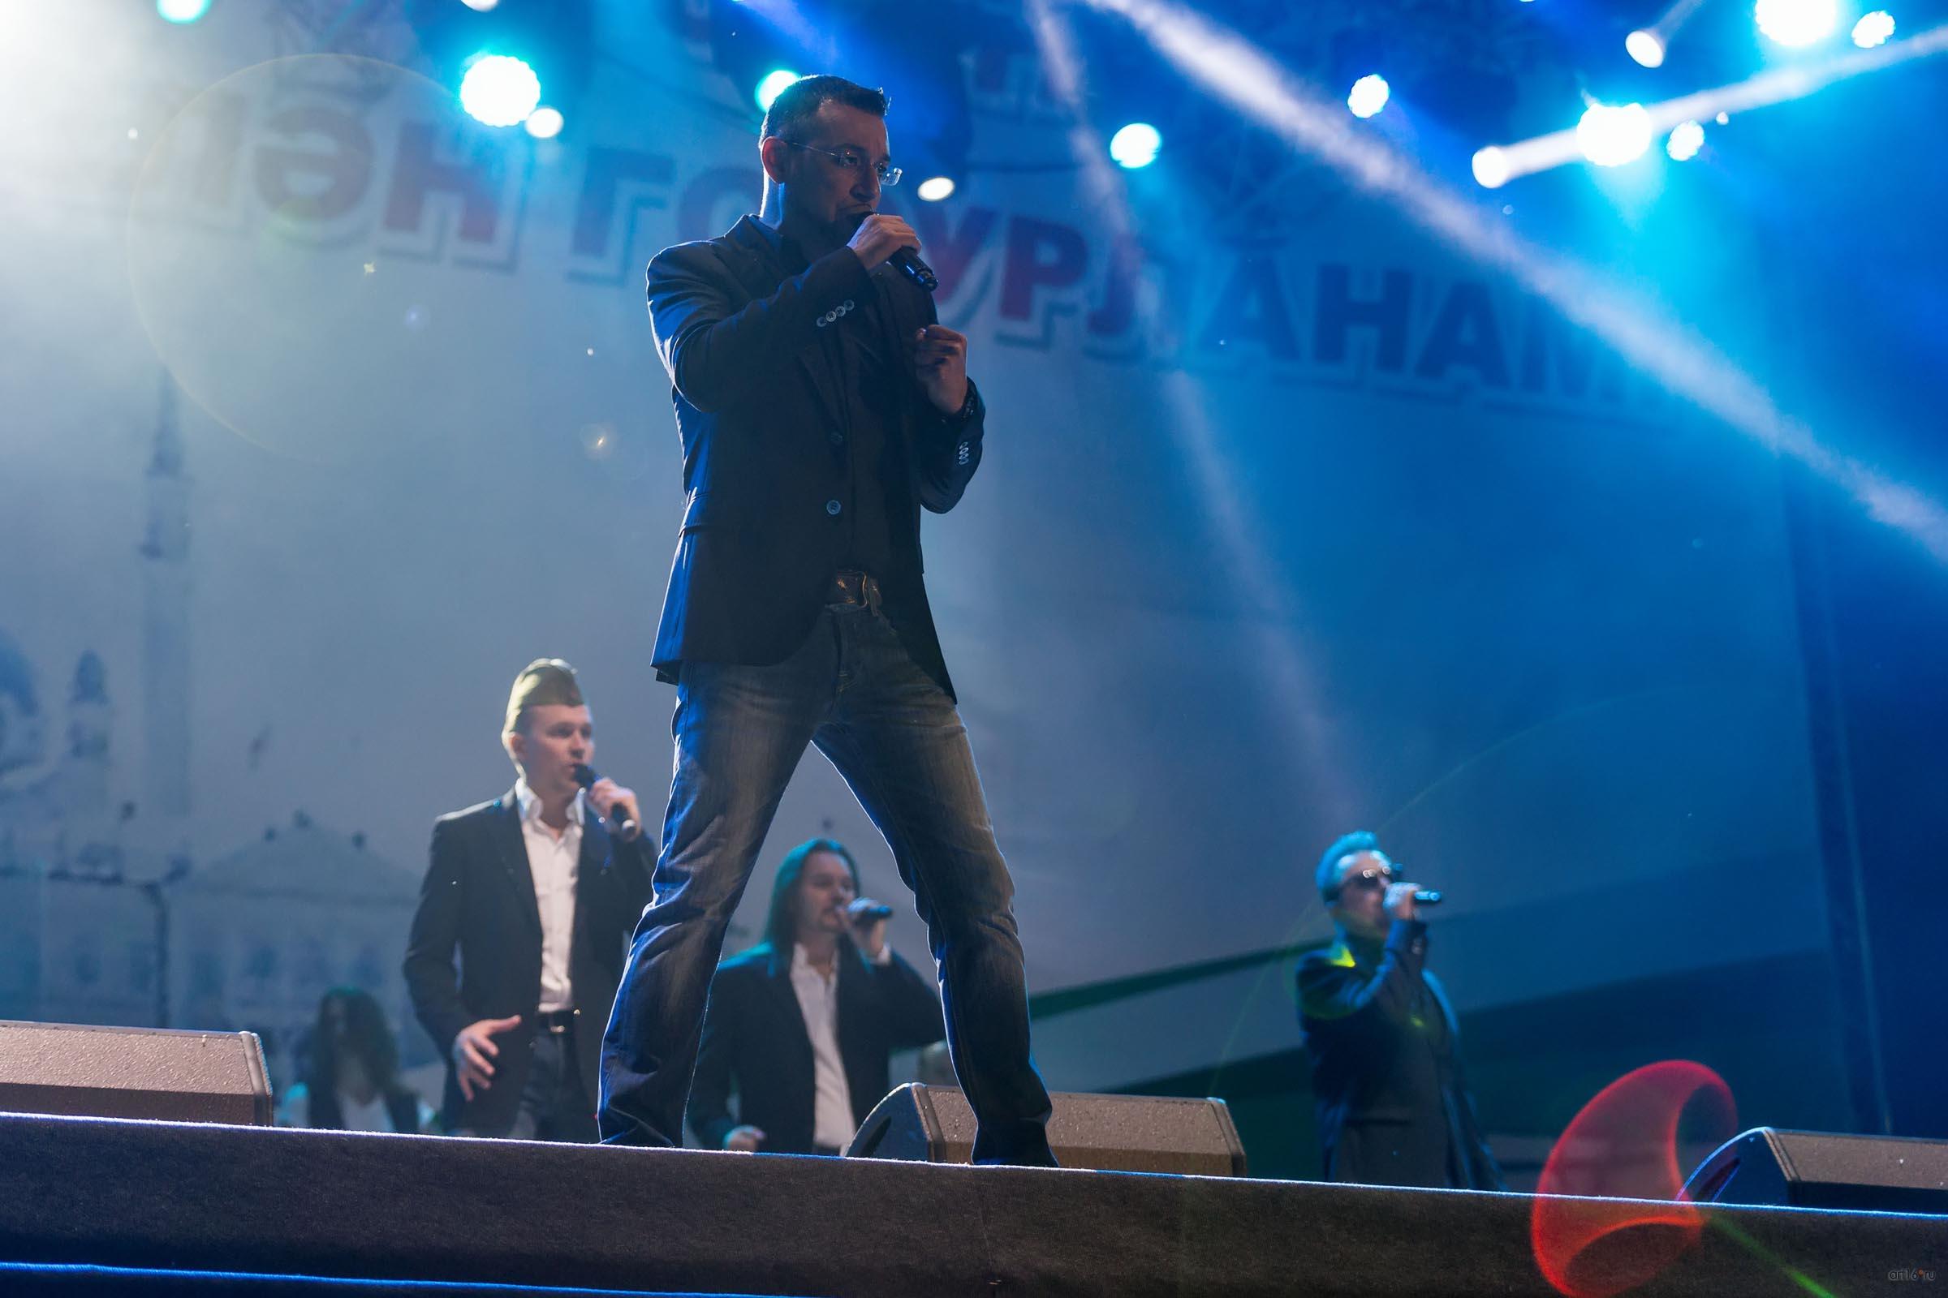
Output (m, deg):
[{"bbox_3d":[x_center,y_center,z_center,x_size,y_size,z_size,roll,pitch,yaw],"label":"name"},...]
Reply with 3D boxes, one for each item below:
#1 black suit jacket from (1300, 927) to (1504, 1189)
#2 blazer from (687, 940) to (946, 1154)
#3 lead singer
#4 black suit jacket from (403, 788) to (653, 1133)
[{"bbox_3d":[1.208,1.167,10.816,0.560,0.830,0.440,10,-21,-34],"label":"black suit jacket"},{"bbox_3d":[-0.422,1.150,10.372,0.680,0.770,0.380,5,-19,-22],"label":"blazer"},{"bbox_3d":[-0.223,-0.083,5.732,0.680,1.750,0.500,12,-22,-38],"label":"lead singer"},{"bbox_3d":[-1.041,0.714,8.886,0.600,0.840,0.380,7,-20,-28],"label":"black suit jacket"}]

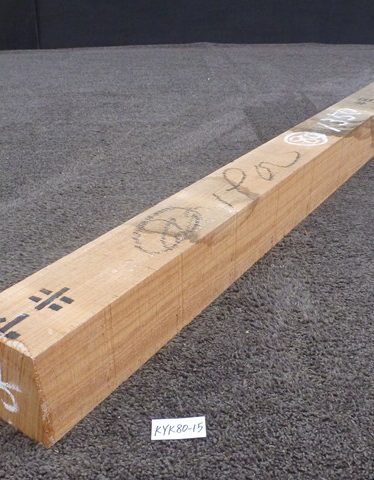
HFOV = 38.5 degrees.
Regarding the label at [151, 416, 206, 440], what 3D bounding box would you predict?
[{"bbox_3d":[-0.009,0.205,0.585,0.059,0.002,0.029,-3,27,-2],"label":"label"}]

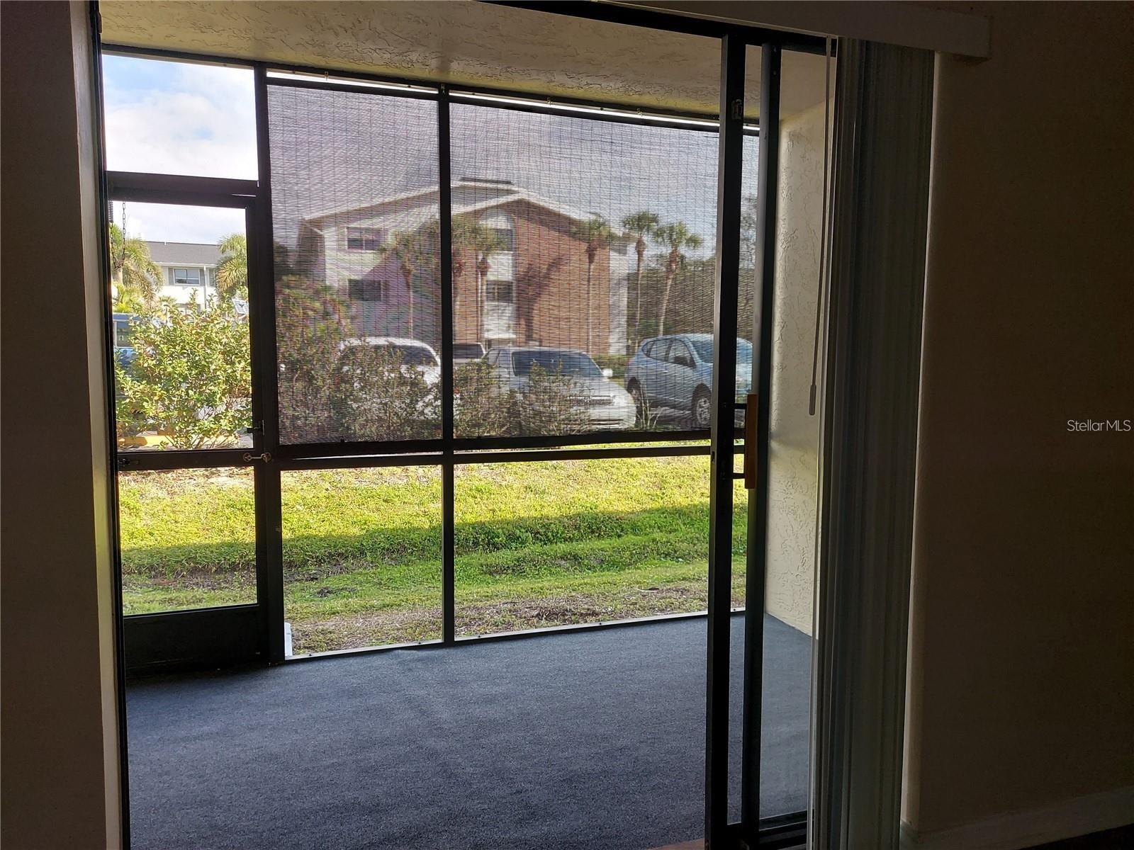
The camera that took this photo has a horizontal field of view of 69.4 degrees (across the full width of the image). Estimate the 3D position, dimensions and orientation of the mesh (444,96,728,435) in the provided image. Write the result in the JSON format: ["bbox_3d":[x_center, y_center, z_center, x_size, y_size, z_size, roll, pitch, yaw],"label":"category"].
[{"bbox_3d":[0.212,-0.683,3.864,1.540,1.504,0.030,-1,6,-18],"label":"mesh"}]

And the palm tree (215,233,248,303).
[{"bbox_3d":[-14.631,-5.590,38.309,3.400,6.649,3.400,0,5,0],"label":"palm tree"}]

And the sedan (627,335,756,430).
[{"bbox_3d":[2.580,-0.840,14.900,1.810,1.660,4.650,-2,6,-19],"label":"sedan"}]

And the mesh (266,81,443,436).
[{"bbox_3d":[-0.886,-0.660,3.504,0.719,1.515,0.030,-1,6,-18],"label":"mesh"}]

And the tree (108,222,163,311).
[{"bbox_3d":[-18.573,-5.165,34.303,3.600,6.508,3.600,0,5,0],"label":"tree"}]

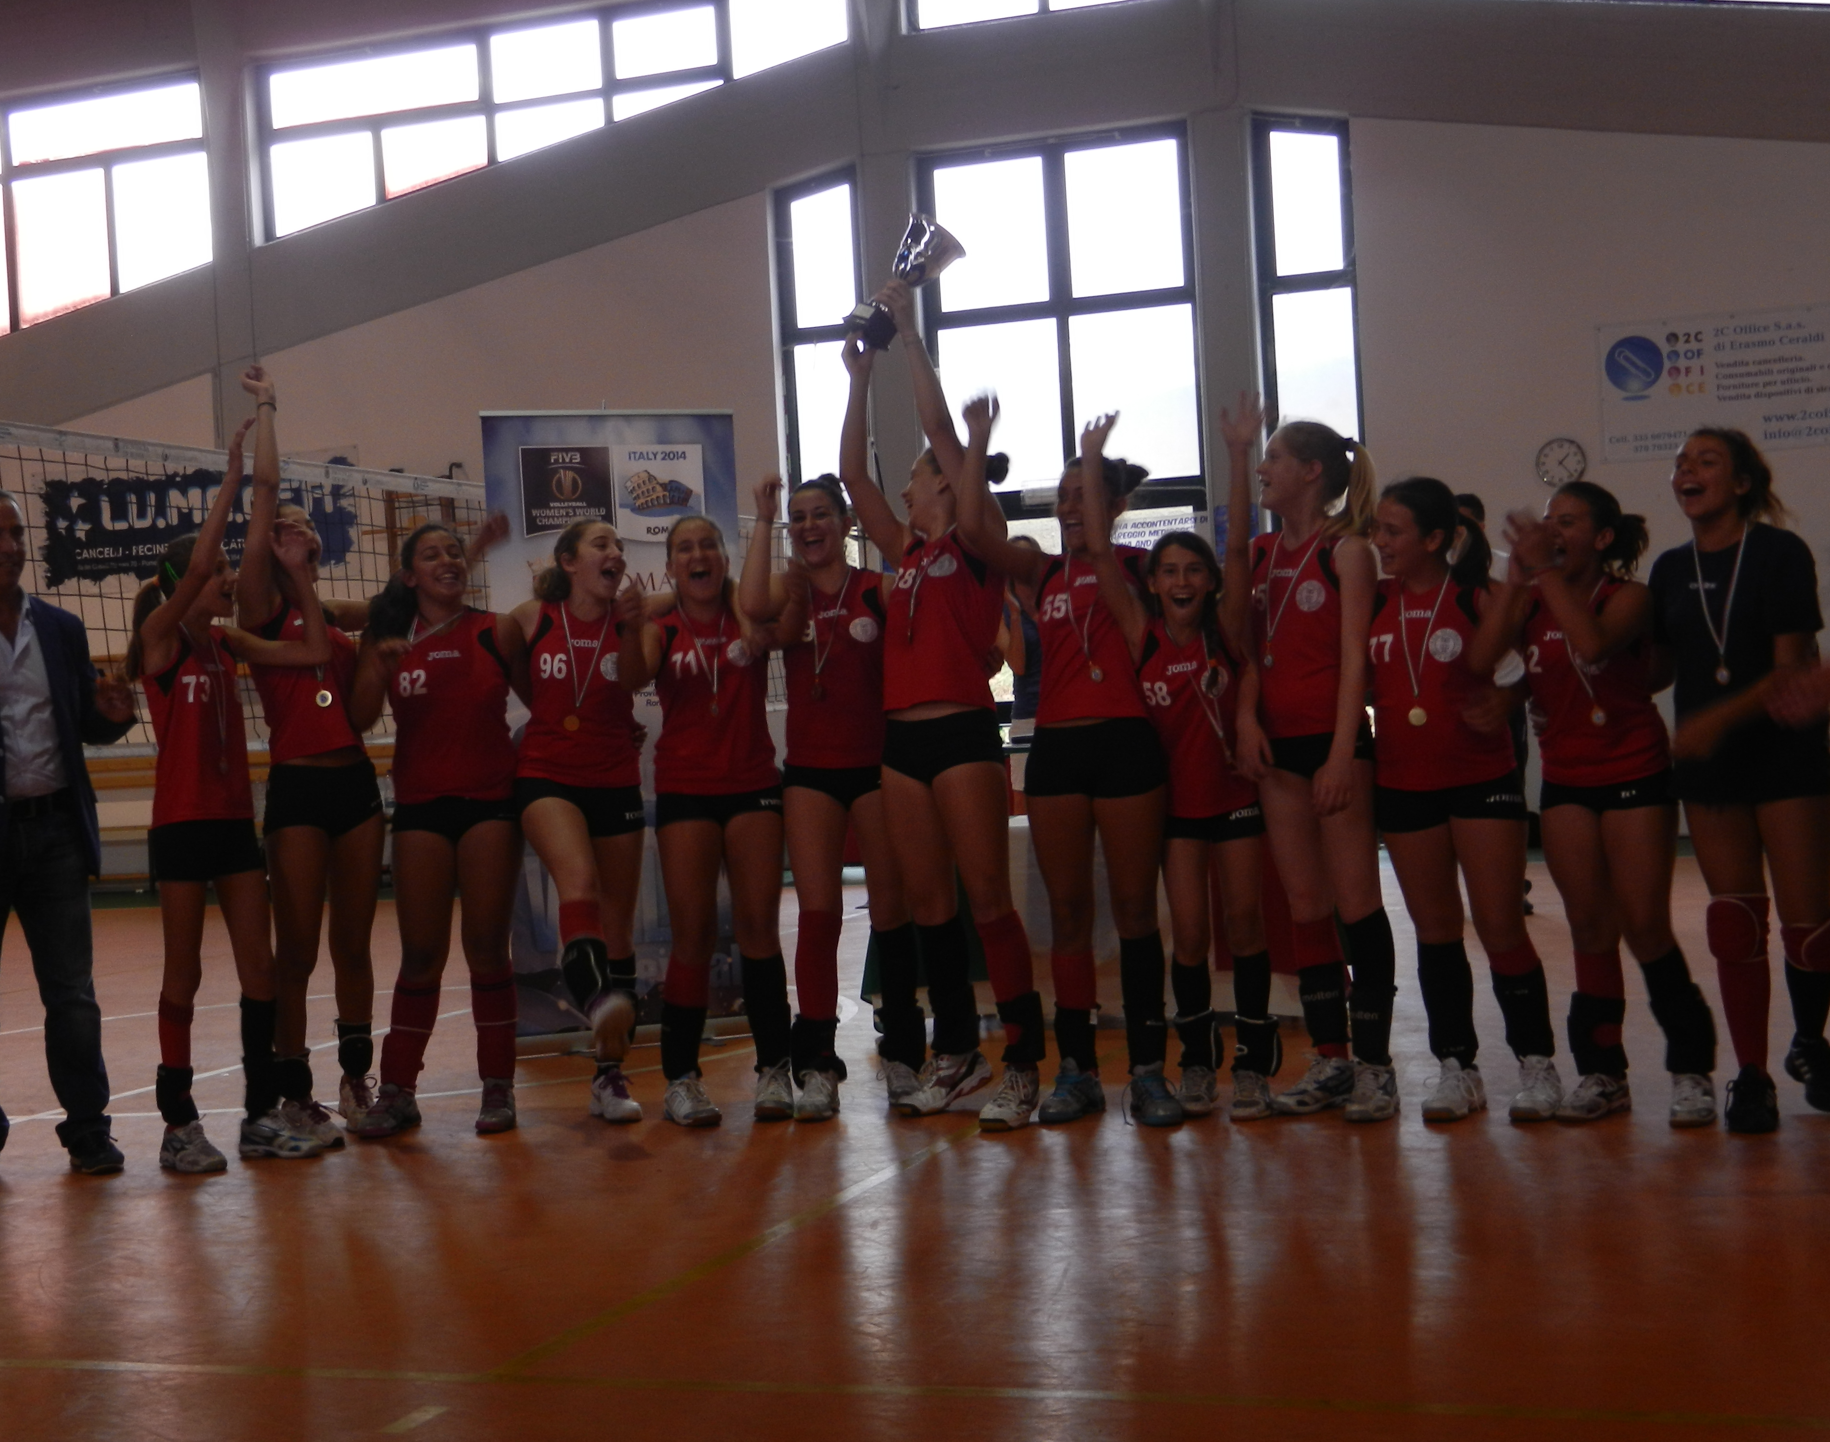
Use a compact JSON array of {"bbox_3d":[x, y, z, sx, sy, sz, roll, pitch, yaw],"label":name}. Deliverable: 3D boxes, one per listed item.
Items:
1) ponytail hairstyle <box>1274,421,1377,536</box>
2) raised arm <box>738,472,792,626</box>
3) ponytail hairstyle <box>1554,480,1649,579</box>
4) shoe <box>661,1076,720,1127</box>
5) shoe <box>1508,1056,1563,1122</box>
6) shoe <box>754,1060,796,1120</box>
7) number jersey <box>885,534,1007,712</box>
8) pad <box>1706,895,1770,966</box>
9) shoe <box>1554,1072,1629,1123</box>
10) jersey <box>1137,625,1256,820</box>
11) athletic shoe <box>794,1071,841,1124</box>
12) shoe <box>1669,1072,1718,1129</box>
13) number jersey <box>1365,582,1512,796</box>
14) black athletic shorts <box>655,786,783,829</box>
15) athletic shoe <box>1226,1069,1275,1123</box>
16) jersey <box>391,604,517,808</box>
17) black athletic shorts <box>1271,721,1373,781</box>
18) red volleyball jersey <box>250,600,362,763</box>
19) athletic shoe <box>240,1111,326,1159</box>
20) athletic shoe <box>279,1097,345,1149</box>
[{"bbox_3d":[1.015,-0.602,6.200,0.230,0.280,0.180,-3,0,-22],"label":"ponytail hairstyle"},{"bbox_3d":[-0.404,-0.465,6.750,0.140,0.390,0.200,-3,0,0],"label":"raised arm"},{"bbox_3d":[1.672,-0.470,6.089,0.250,0.235,0.175,-4,1,-28],"label":"ponytail hairstyle"},{"bbox_3d":[-0.595,0.998,6.652,0.100,0.120,0.270,-4,1,-22],"label":"shoe"},{"bbox_3d":[1.523,0.887,6.121,0.110,0.130,0.275,-3,1,22],"label":"shoe"},{"bbox_3d":[-0.380,0.998,6.772,0.105,0.125,0.270,-3,1,3],"label":"shoe"},{"bbox_3d":[0.073,-0.262,6.563,0.330,0.470,0.230,0,0,25],"label":"number jersey"},{"bbox_3d":[1.918,0.488,5.820,0.135,0.165,0.145,-2,1,42],"label":"pad"},{"bbox_3d":[1.637,0.881,6.000,0.100,0.110,0.265,-3,0,40],"label":"shoe"},{"bbox_3d":[0.718,0.004,6.371,0.285,0.485,0.210,-6,0,9],"label":"jersey"},{"bbox_3d":[-0.249,0.975,6.604,0.100,0.120,0.265,-3,0,9],"label":"athletic shoe"},{"bbox_3d":[1.848,0.875,5.920,0.100,0.120,0.265,-3,1,23],"label":"shoe"},{"bbox_3d":[1.314,-0.088,6.227,0.360,0.520,0.250,-3,1,20],"label":"number jersey"},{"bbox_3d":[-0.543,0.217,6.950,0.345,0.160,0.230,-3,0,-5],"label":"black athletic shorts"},{"bbox_3d":[0.844,0.936,6.282,0.105,0.120,0.260,-3,0,12],"label":"athletic shoe"},{"bbox_3d":[-1.264,-0.035,6.841,0.345,0.520,0.240,-3,0,-3],"label":"jersey"},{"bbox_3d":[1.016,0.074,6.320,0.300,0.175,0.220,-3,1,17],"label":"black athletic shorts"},{"bbox_3d":[-1.611,-0.106,6.626,0.300,0.430,0.220,-3,0,-30],"label":"red volleyball jersey"},{"bbox_3d":[-1.713,1.109,6.750,0.260,0.115,0.100,-3,0,24],"label":"athletic shoe"},{"bbox_3d":[-1.592,1.050,6.573,0.100,0.115,0.265,-3,0,-42],"label":"athletic shoe"}]

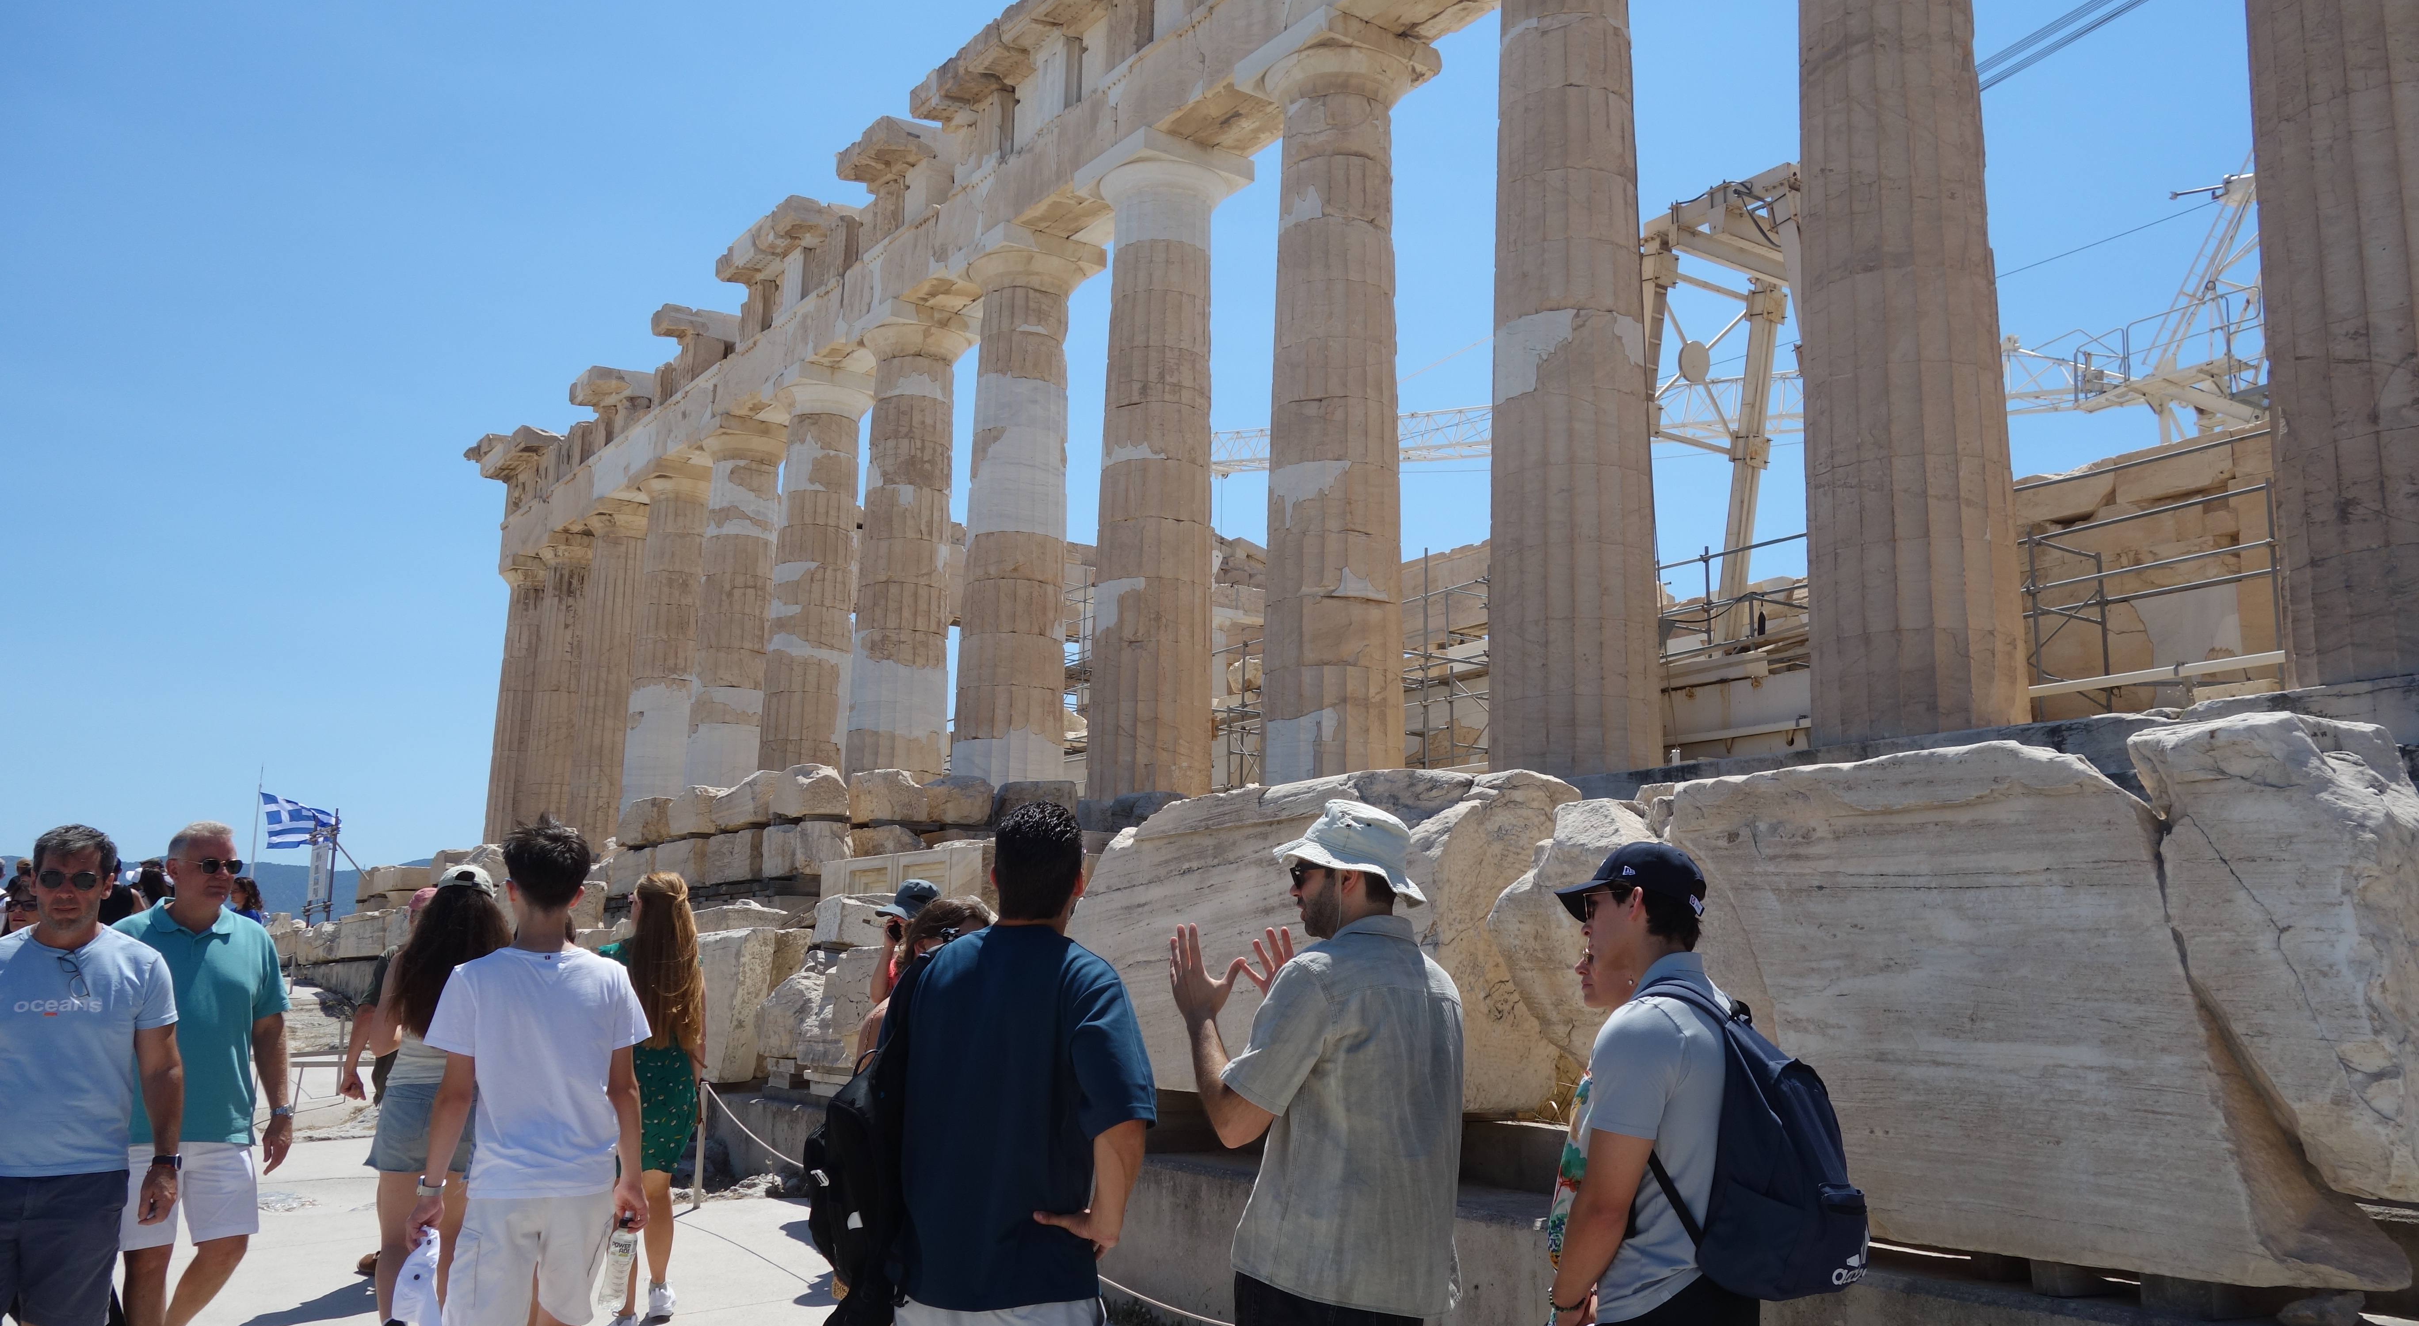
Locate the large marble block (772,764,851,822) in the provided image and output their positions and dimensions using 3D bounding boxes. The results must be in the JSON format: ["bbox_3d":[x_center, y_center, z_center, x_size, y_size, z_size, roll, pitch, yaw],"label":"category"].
[{"bbox_3d":[-4.173,1.399,19.715,0.520,0.530,0.820,8,-13,-34],"label":"large marble block"}]

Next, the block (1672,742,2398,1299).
[{"bbox_3d":[2.288,0.953,5.394,0.650,1.380,1.920,8,-12,-34],"label":"block"}]

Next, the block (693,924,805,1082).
[{"bbox_3d":[-3.444,2.442,13.565,0.650,1.170,1.200,8,-12,-34],"label":"block"}]

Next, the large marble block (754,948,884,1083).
[{"bbox_3d":[-2.213,2.137,11.671,0.750,0.820,1.150,8,-12,-34],"label":"large marble block"}]

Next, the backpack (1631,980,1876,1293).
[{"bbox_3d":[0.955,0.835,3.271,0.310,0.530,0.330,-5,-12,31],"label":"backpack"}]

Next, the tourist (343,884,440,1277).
[{"bbox_3d":[-3.529,1.826,8.362,0.560,1.700,0.500,8,-12,-34],"label":"tourist"}]

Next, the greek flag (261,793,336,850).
[{"bbox_3d":[-55.620,9.697,114.875,4.600,3.400,0.900,5,-11,-25],"label":"greek flag"}]

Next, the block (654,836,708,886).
[{"bbox_3d":[-5.986,2.403,22.161,0.550,0.530,1.220,8,-13,-34],"label":"block"}]

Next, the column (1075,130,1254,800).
[{"bbox_3d":[-0.791,-2.682,28.588,2.020,10.430,2.020,8,-12,-34],"label":"column"}]

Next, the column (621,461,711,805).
[{"bbox_3d":[-13.154,0.210,45.895,2.020,10.430,2.020,8,-12,-34],"label":"column"}]

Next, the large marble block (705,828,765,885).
[{"bbox_3d":[-4.512,1.961,18.888,0.600,0.530,1.220,8,-12,-34],"label":"large marble block"}]

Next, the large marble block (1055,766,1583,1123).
[{"bbox_3d":[0.372,1.218,8.392,0.770,1.370,3.000,8,-12,-34],"label":"large marble block"}]

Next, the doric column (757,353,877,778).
[{"bbox_3d":[-8.209,-0.947,38.972,2.020,10.430,2.020,8,-12,-34],"label":"doric column"}]

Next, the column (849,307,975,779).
[{"bbox_3d":[-5.747,-1.382,35.485,2.020,10.430,2.020,8,-13,-34],"label":"column"}]

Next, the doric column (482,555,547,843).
[{"bbox_3d":[-20.211,1.932,55.732,2.080,10.430,2.080,8,-12,-34],"label":"doric column"}]

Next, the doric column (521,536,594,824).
[{"bbox_3d":[-18.110,1.595,52.797,2.020,10.430,2.020,8,-13,-34],"label":"doric column"}]

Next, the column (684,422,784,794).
[{"bbox_3d":[-10.692,-0.191,42.410,2.020,10.430,2.020,8,-13,-34],"label":"column"}]

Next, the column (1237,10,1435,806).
[{"bbox_3d":[1.669,-3.207,25.069,2.030,10.430,2.030,8,-12,-34],"label":"column"}]

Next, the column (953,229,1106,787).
[{"bbox_3d":[-3.270,-2.071,31.995,2.030,10.430,2.030,8,-12,-34],"label":"column"}]

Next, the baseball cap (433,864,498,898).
[{"bbox_3d":[-2.382,0.699,6.026,0.185,0.130,0.270,5,-11,-21],"label":"baseball cap"}]

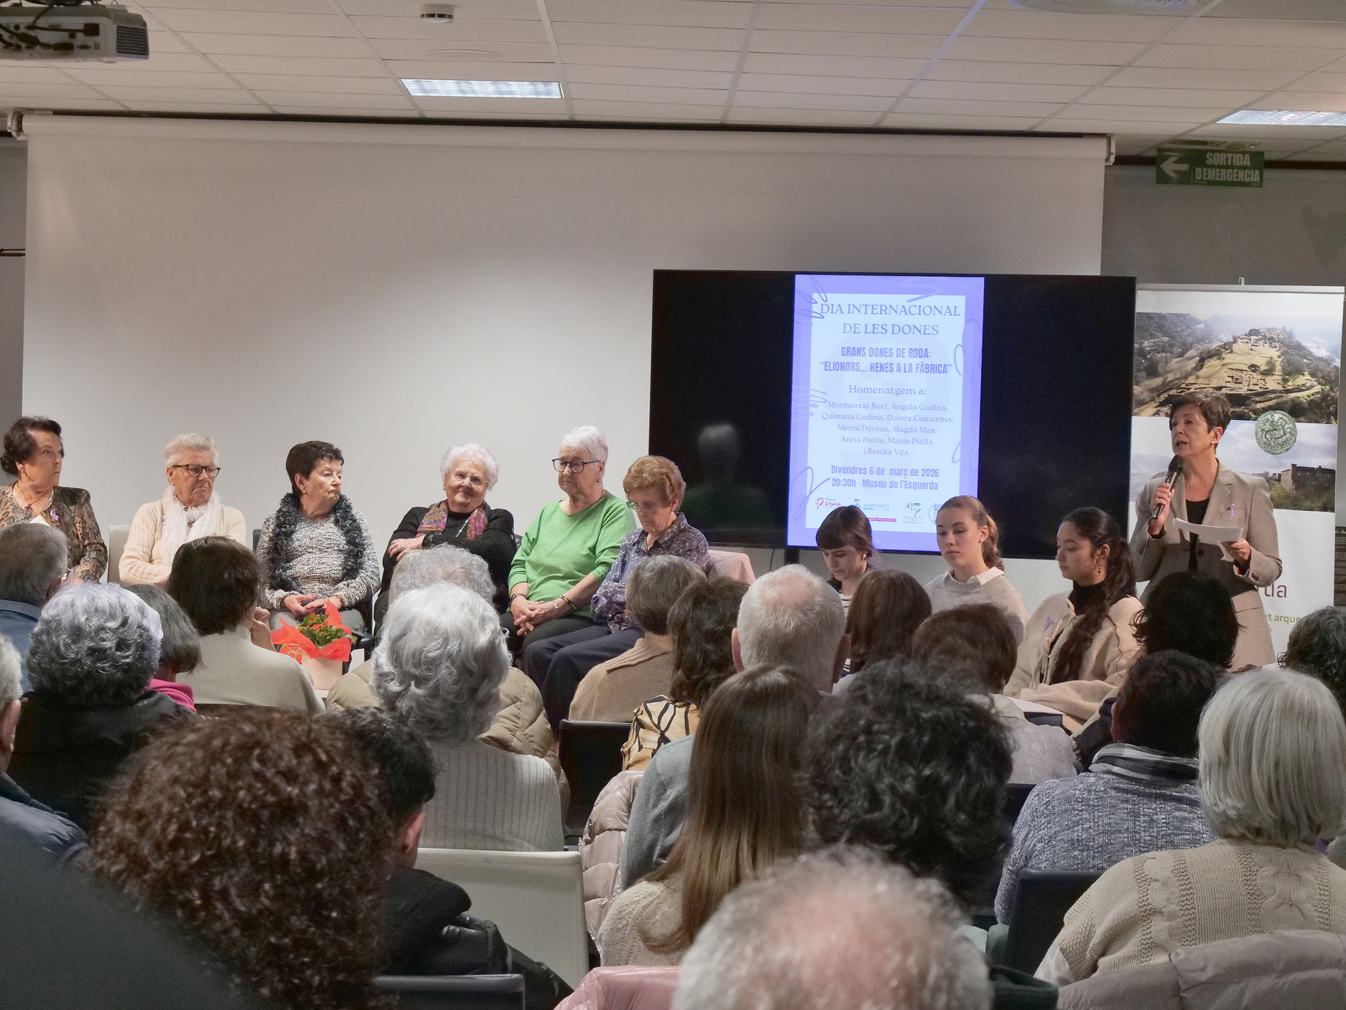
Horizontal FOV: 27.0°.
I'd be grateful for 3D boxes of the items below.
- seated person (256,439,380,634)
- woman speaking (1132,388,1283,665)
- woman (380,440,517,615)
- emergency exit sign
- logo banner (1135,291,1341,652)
[{"bbox_3d":[-1.302,0.407,10.276,0.470,1.273,0.740,2,2,-6],"label":"seated person"},{"bbox_3d":[1.918,0.370,10.177,0.520,1.563,0.400,3,3,28],"label":"woman speaking"},{"bbox_3d":[-0.798,0.423,10.125,0.500,1.284,0.740,2,2,-2],"label":"woman"},{"bbox_3d":[2.177,-1.365,11.350,0.434,0.146,0.025,2,2,-1],"label":"emergency exit sign"},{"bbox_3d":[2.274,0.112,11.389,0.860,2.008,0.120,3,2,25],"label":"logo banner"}]

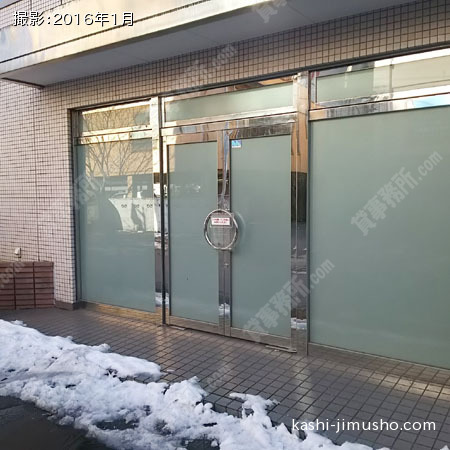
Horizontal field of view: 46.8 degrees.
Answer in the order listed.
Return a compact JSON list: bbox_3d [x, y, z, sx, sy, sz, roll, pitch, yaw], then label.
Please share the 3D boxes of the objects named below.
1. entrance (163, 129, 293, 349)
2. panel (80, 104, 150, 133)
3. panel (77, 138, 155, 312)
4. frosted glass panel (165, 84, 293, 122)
[{"bbox_3d":[-0.015,0.096,5.150,1.515,2.050,0.100,2,5,35],"label":"entrance"},{"bbox_3d":[-1.231,-1.154,5.677,1.190,0.203,0.030,2,4,38],"label":"panel"},{"bbox_3d":[-1.291,0.006,6.055,1.247,1.910,0.050,2,5,35],"label":"panel"},{"bbox_3d":[-0.011,-1.174,5.064,1.504,0.209,0.050,2,5,35],"label":"frosted glass panel"}]

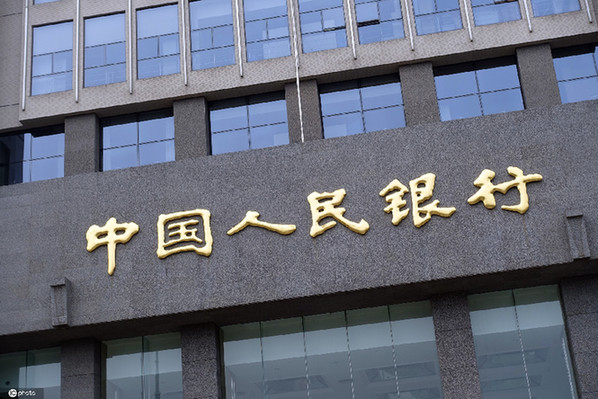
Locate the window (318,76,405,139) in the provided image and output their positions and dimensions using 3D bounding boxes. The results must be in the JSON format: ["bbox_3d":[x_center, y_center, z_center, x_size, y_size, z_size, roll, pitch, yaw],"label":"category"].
[{"bbox_3d":[1.939,-2.744,31.488,2.598,2.150,0.150,-8,-23,7],"label":"window"}]

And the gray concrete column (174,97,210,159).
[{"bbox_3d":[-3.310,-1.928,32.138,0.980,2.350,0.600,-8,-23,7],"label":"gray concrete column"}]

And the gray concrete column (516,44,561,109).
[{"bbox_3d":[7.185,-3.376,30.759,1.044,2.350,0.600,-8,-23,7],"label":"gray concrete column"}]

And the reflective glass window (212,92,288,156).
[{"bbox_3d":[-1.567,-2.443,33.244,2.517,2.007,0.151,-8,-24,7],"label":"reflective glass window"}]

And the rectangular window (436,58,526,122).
[{"bbox_3d":[5.656,-3.448,32.344,2.614,2.007,0.151,-8,-24,7],"label":"rectangular window"}]

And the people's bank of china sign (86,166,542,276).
[{"bbox_3d":[0.279,0.579,28.444,12.817,1.761,0.160,-8,-23,7],"label":"people's bank of china sign"}]

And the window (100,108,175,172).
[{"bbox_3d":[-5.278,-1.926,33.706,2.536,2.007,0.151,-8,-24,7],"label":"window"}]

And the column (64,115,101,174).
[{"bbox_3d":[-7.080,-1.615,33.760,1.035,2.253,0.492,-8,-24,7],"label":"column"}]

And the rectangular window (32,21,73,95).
[{"bbox_3d":[-8.033,-4.624,33.573,1.435,2.636,0.150,-8,-23,7],"label":"rectangular window"}]

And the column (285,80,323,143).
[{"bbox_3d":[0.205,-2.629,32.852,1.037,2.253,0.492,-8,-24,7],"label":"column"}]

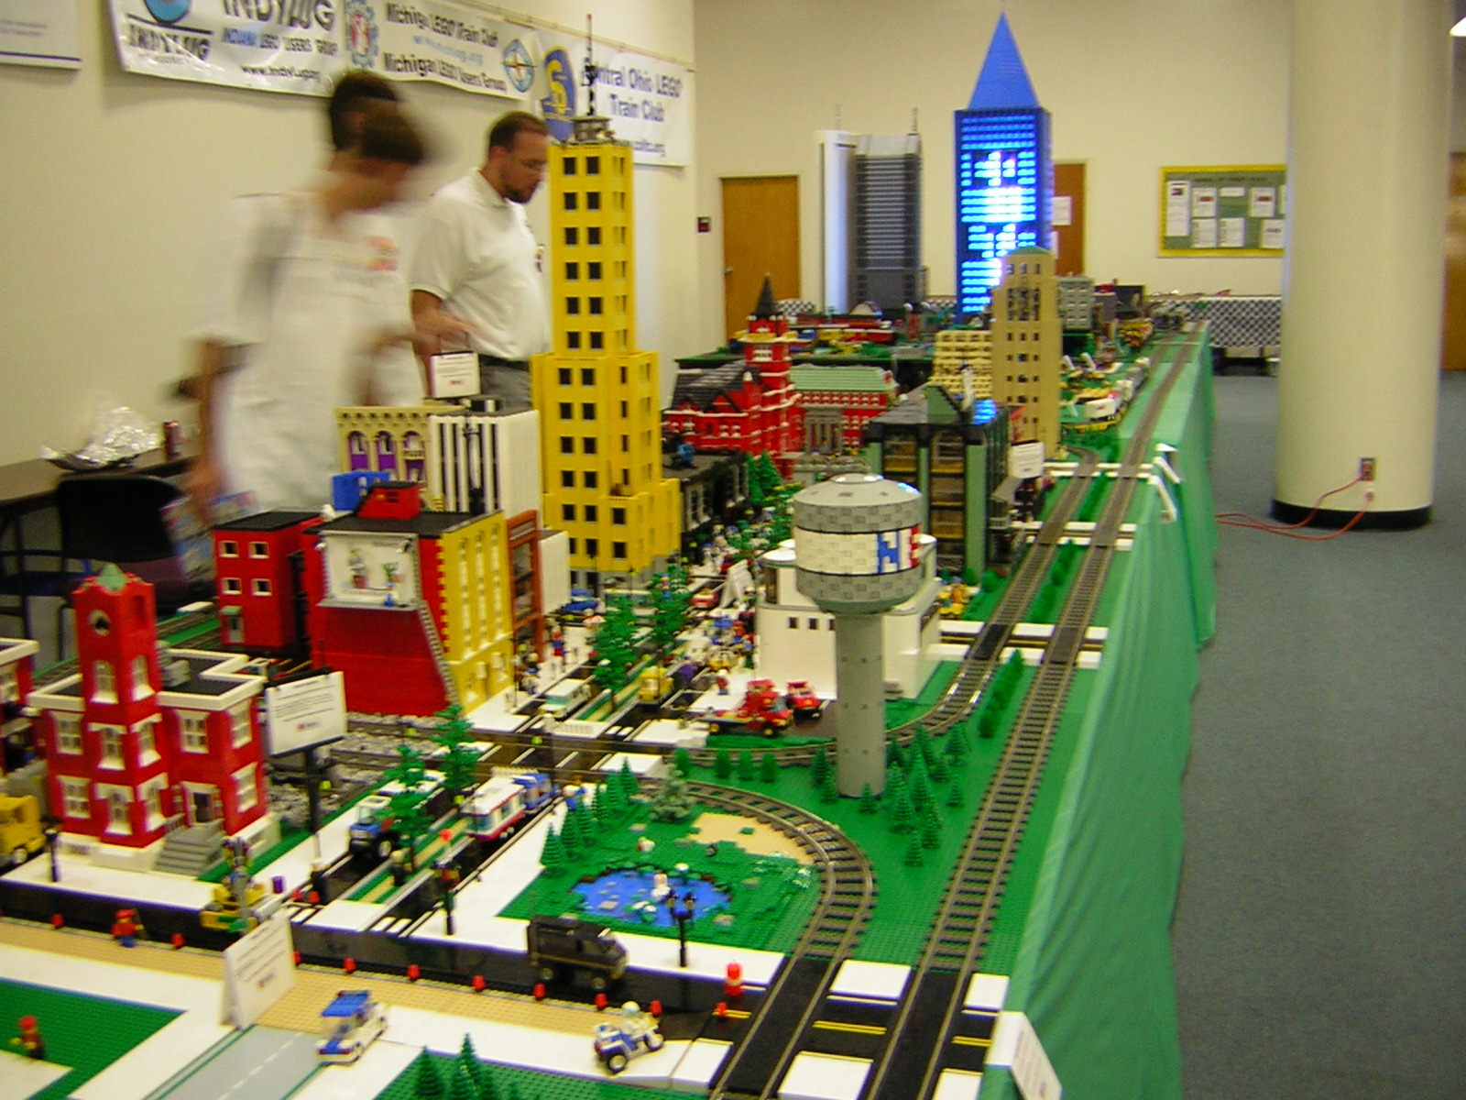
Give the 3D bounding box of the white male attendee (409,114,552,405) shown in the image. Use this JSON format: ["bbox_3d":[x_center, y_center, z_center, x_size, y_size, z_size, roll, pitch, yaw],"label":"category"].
[{"bbox_3d":[-0.655,-0.283,4.267,0.400,1.819,0.520,0,11,7],"label":"white male attendee"}]

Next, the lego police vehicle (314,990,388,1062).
[{"bbox_3d":[-0.344,0.430,1.381,0.033,0.045,0.067,2,12,17],"label":"lego police vehicle"}]

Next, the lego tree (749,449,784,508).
[{"bbox_3d":[0.089,-0.201,4.296,0.100,0.155,0.100,-2,11,0],"label":"lego tree"}]

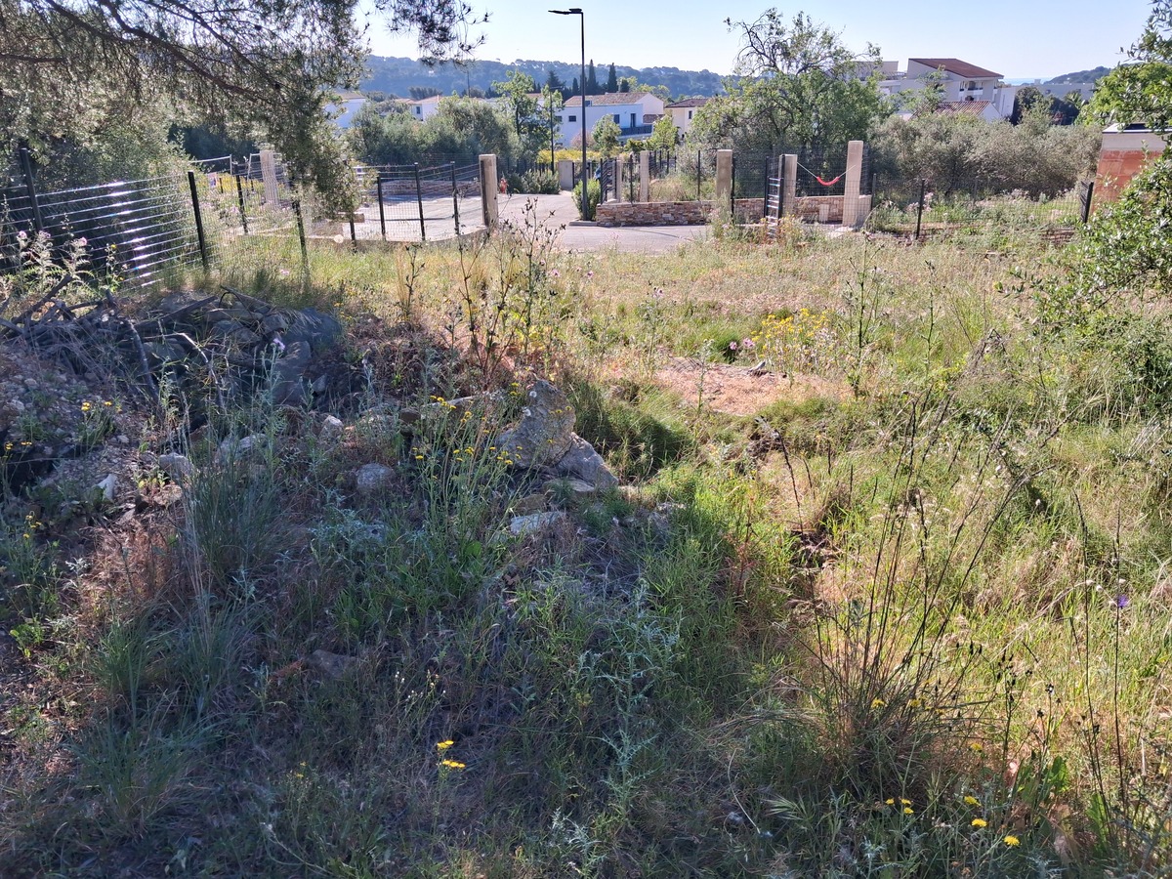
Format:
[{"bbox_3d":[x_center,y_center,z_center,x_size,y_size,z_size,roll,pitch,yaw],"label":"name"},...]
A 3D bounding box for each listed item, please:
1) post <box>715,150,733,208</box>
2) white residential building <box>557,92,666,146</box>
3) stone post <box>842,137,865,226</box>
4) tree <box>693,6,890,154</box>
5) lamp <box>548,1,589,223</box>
[{"bbox_3d":[3.439,-6.360,22.964,0.370,1.793,0.370,-1,21,0],"label":"post"},{"bbox_3d":[2.545,-33.612,98.533,8.800,7.030,8.600,-20,28,-39],"label":"white residential building"},{"bbox_3d":[6.602,-6.386,22.765,0.370,2.032,0.370,-1,21,0],"label":"stone post"},{"bbox_3d":[6.184,-10.182,28.278,6.090,5.717,5.800,-1,21,0],"label":"tree"},{"bbox_3d":[-0.403,-8.044,22.941,0.850,5.003,0.300,-1,21,0],"label":"lamp"}]

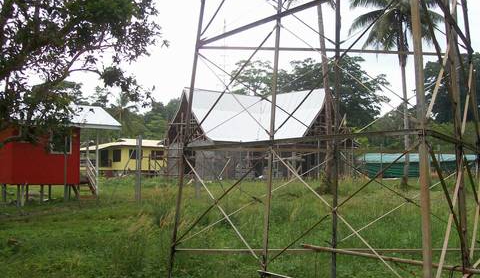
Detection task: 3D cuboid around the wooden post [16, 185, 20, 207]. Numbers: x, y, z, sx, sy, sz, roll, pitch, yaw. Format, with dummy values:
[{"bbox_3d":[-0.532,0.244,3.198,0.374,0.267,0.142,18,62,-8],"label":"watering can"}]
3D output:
[{"bbox_3d":[-8.858,2.276,25.000,0.120,0.950,0.120,0,-3,0],"label":"wooden post"}]

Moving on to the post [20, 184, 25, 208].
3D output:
[{"bbox_3d":[-8.706,2.256,25.000,0.110,0.950,0.110,0,-3,0],"label":"post"}]

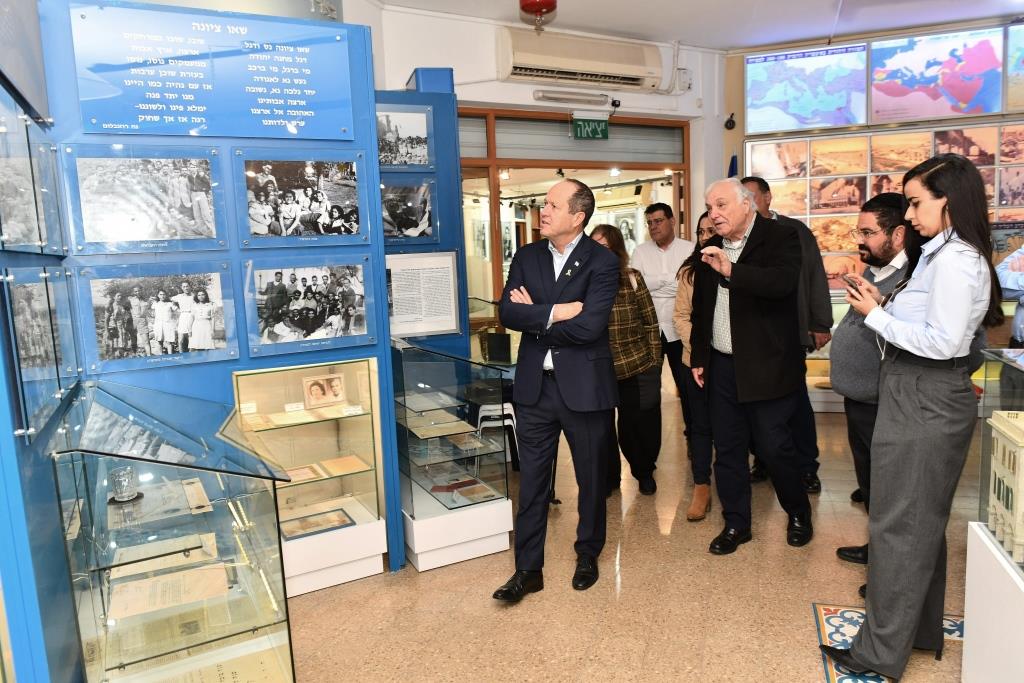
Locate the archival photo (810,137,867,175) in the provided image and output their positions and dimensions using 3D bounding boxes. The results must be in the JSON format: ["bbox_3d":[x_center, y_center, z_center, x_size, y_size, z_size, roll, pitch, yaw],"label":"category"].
[{"bbox_3d":[2.576,-1.465,5.837,0.414,0.302,0.020,0,8,19],"label":"archival photo"}]

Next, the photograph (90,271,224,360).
[{"bbox_3d":[-1.366,-0.099,2.882,0.457,0.304,0.010,-6,8,-25],"label":"photograph"}]

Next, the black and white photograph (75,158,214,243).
[{"bbox_3d":[-1.385,-0.541,2.823,0.455,0.303,0.010,-6,8,-25],"label":"black and white photograph"}]

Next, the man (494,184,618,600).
[{"bbox_3d":[0.170,0.202,3.096,0.530,1.735,0.400,3,9,36],"label":"man"}]

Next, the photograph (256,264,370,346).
[{"bbox_3d":[-0.846,-0.160,3.152,0.453,0.304,0.015,-7,9,-29],"label":"photograph"}]

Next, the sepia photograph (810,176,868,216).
[{"bbox_3d":[2.593,-1.164,5.877,0.412,0.287,0.020,0,8,19],"label":"sepia photograph"}]

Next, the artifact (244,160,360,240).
[{"bbox_3d":[-0.866,-0.595,3.092,0.458,0.306,0.015,-7,9,-29],"label":"artifact"}]

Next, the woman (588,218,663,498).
[{"bbox_3d":[0.658,0.098,4.357,0.480,1.570,0.360,2,9,33],"label":"woman"}]

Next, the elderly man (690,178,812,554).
[{"bbox_3d":[1.150,0.117,3.467,0.480,1.725,0.540,-9,10,-40],"label":"elderly man"}]

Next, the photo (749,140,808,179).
[{"bbox_3d":[2.161,-1.472,5.977,0.436,0.294,0.020,0,8,19],"label":"photo"}]

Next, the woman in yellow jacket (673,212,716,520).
[{"bbox_3d":[1.076,0.122,3.990,0.470,1.615,0.340,1,9,27],"label":"woman in yellow jacket"}]

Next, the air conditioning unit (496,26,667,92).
[{"bbox_3d":[0.488,-1.926,5.138,1.260,0.335,0.210,-7,9,-31],"label":"air conditioning unit"}]

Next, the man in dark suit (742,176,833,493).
[{"bbox_3d":[1.589,-0.045,4.354,0.600,1.804,0.420,0,8,20],"label":"man in dark suit"}]

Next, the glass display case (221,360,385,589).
[{"bbox_3d":[-0.929,0.579,3.379,0.610,1.004,0.440,-6,8,-25],"label":"glass display case"}]

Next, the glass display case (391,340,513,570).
[{"bbox_3d":[-0.449,0.475,3.856,0.510,1.046,1.000,-6,8,-25],"label":"glass display case"}]

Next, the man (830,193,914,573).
[{"bbox_3d":[1.626,0.169,3.253,0.440,1.640,0.540,-3,8,-2],"label":"man"}]

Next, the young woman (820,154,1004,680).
[{"bbox_3d":[1.302,0.263,2.487,0.580,1.729,0.460,3,9,33],"label":"young woman"}]

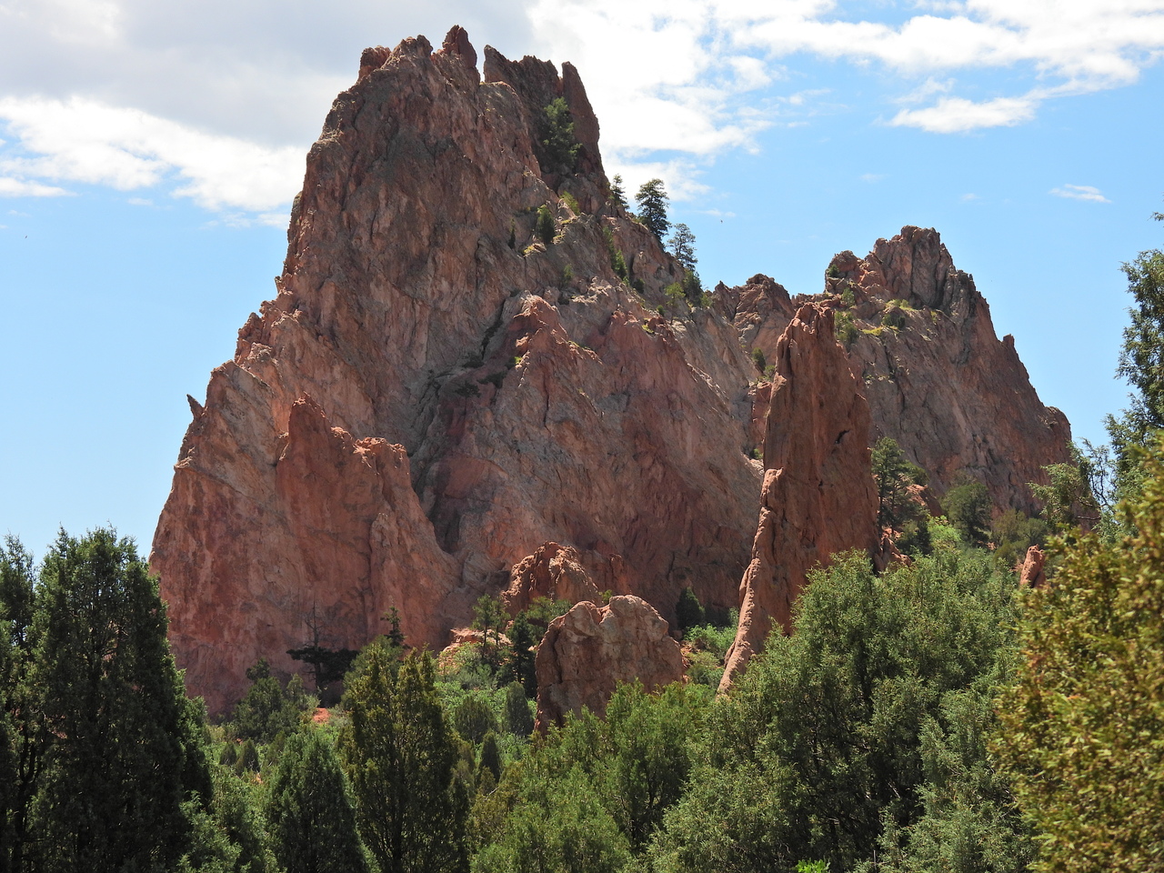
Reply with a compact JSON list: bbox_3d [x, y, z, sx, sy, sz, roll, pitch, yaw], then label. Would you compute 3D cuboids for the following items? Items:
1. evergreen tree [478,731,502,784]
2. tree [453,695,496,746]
[{"bbox_3d":[-7.150,25.070,275.000,1.770,4.320,1.680,0,-5,0],"label":"evergreen tree"},{"bbox_3d":[-9.080,24.150,300.000,3.550,4.170,3.380,0,-5,0],"label":"tree"}]

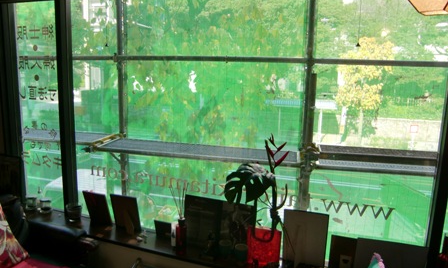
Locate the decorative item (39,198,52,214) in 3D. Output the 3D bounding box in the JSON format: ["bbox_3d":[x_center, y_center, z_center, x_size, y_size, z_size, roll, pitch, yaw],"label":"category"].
[{"bbox_3d":[-1.224,0.499,2.487,0.081,0.083,0.081,5,10,20],"label":"decorative item"}]

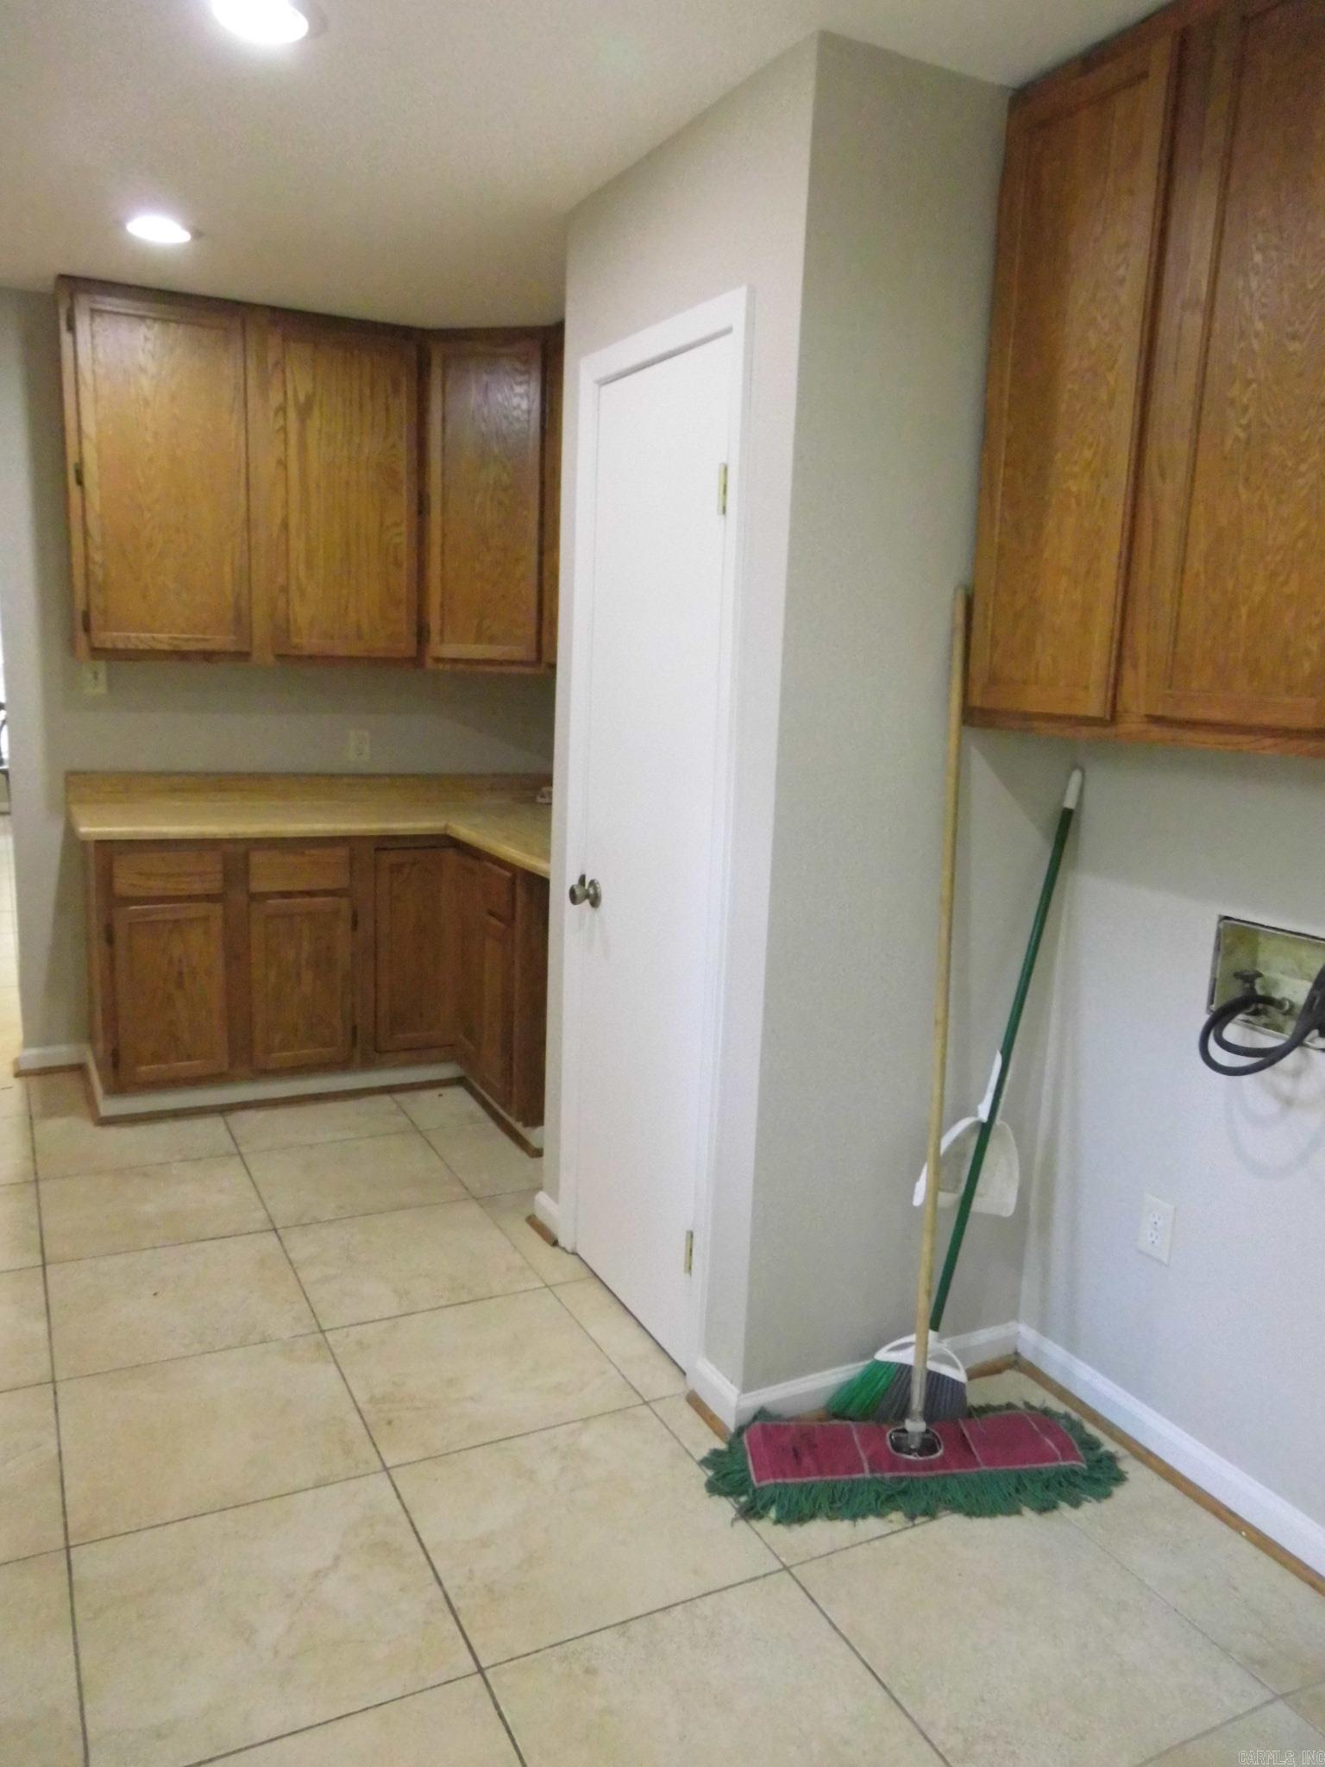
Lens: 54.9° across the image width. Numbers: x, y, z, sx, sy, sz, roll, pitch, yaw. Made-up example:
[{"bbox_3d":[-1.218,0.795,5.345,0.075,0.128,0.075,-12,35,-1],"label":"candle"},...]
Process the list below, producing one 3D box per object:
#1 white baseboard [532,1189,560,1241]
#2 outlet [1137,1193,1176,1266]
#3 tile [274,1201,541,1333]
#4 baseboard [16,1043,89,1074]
[{"bbox_3d":[-0.291,0.839,3.235,0.015,0.090,0.150,-3,11,-27],"label":"white baseboard"},{"bbox_3d":[0.908,0.638,2.351,0.008,0.114,0.072,-3,11,-27],"label":"outlet"},{"bbox_3d":[-0.617,0.905,3.081,0.511,0.010,0.511,-3,11,-27],"label":"tile"},{"bbox_3d":[-2.066,0.583,4.317,0.205,0.076,0.015,-3,11,-27],"label":"baseboard"}]

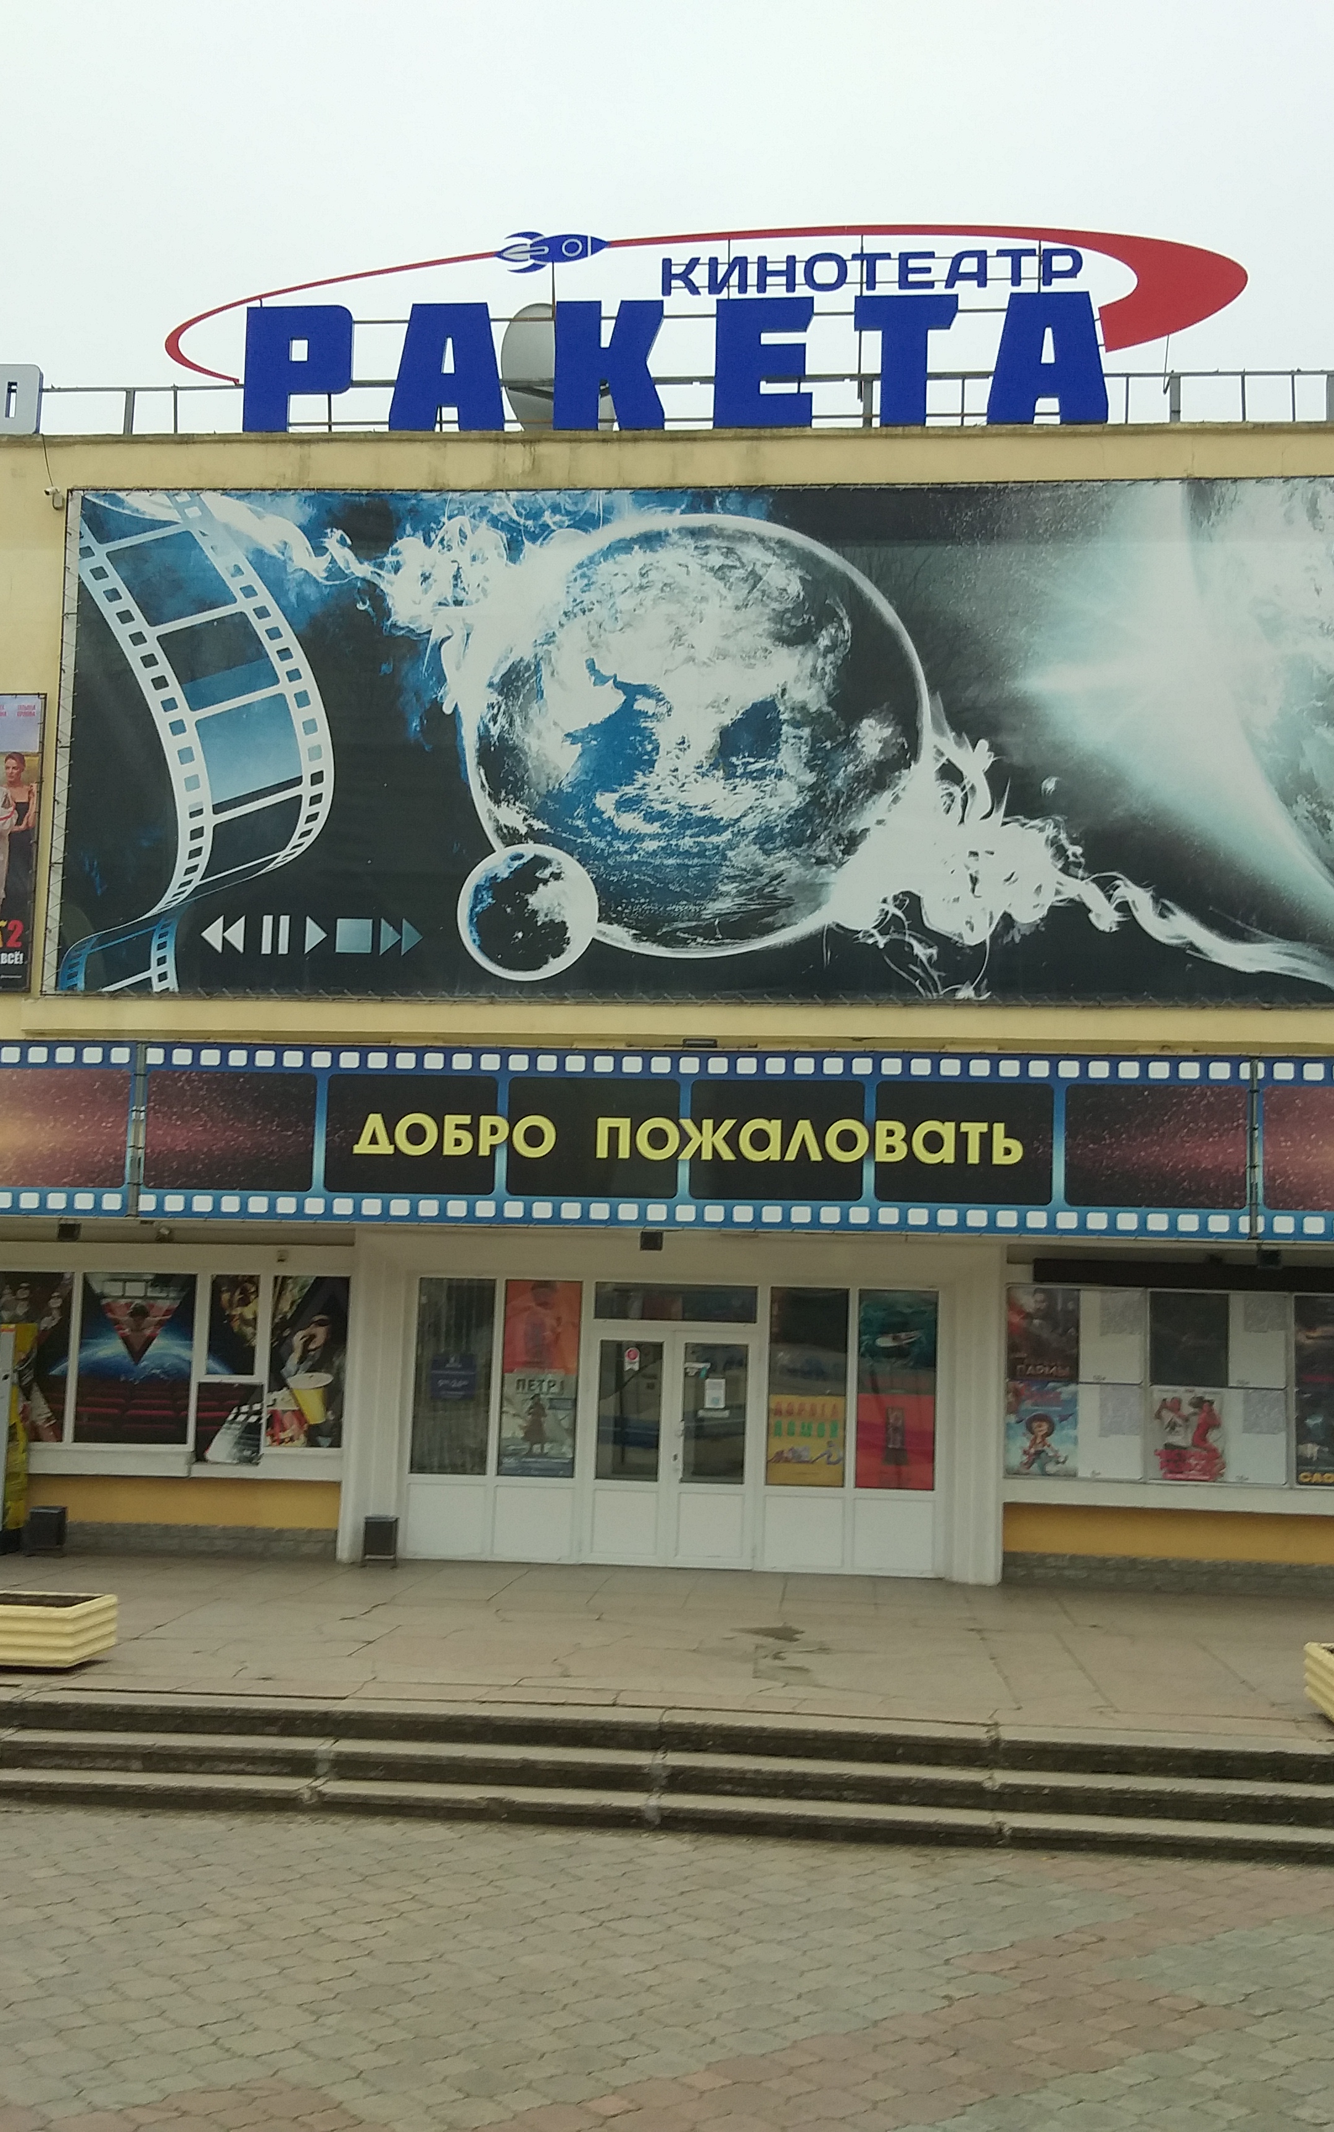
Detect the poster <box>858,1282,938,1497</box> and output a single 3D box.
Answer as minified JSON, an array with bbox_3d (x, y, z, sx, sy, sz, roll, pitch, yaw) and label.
[{"bbox_3d":[1.811,2.545,16.768,0.620,1.533,0.020,1,-5,5],"label":"poster"}]

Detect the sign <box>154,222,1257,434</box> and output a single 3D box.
[{"bbox_3d":[0.264,-6.616,19.339,9.745,1.907,0.300,1,-5,5],"label":"sign"}]

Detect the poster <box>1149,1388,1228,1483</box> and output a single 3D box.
[{"bbox_3d":[4.311,3.038,17.606,0.646,0.760,0.030,1,-6,5],"label":"poster"}]

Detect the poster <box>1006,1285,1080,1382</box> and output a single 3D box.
[{"bbox_3d":[2.921,2.087,16.525,0.552,0.708,0.020,1,-5,5],"label":"poster"}]

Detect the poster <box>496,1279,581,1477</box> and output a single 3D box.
[{"bbox_3d":[-1.014,2.492,17.014,0.620,1.543,0.020,1,-5,5],"label":"poster"}]

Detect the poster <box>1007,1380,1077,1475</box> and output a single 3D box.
[{"bbox_3d":[2.896,2.802,16.459,0.550,0.711,0.020,1,-5,5],"label":"poster"}]

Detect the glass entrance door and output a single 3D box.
[{"bbox_3d":[0.030,3.252,18.092,1.412,1.939,0.100,1,-6,5],"label":"glass entrance door"}]

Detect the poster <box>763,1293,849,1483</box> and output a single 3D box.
[{"bbox_3d":[1.189,2.713,18.051,0.678,1.665,0.030,1,-6,5],"label":"poster"}]

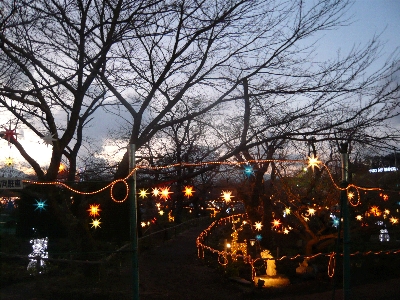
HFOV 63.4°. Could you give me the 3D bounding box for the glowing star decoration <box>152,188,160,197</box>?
[{"bbox_3d":[-1.391,1.347,10.300,0.310,0.310,0.279,-1,-6,-4],"label":"glowing star decoration"}]

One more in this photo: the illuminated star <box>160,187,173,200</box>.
[{"bbox_3d":[-0.854,1.098,8.200,0.360,0.360,0.324,-1,-6,-3],"label":"illuminated star"}]

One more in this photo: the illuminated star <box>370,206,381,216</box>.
[{"bbox_3d":[7.053,2.471,13.000,0.400,0.400,0.330,-2,-3,28],"label":"illuminated star"}]

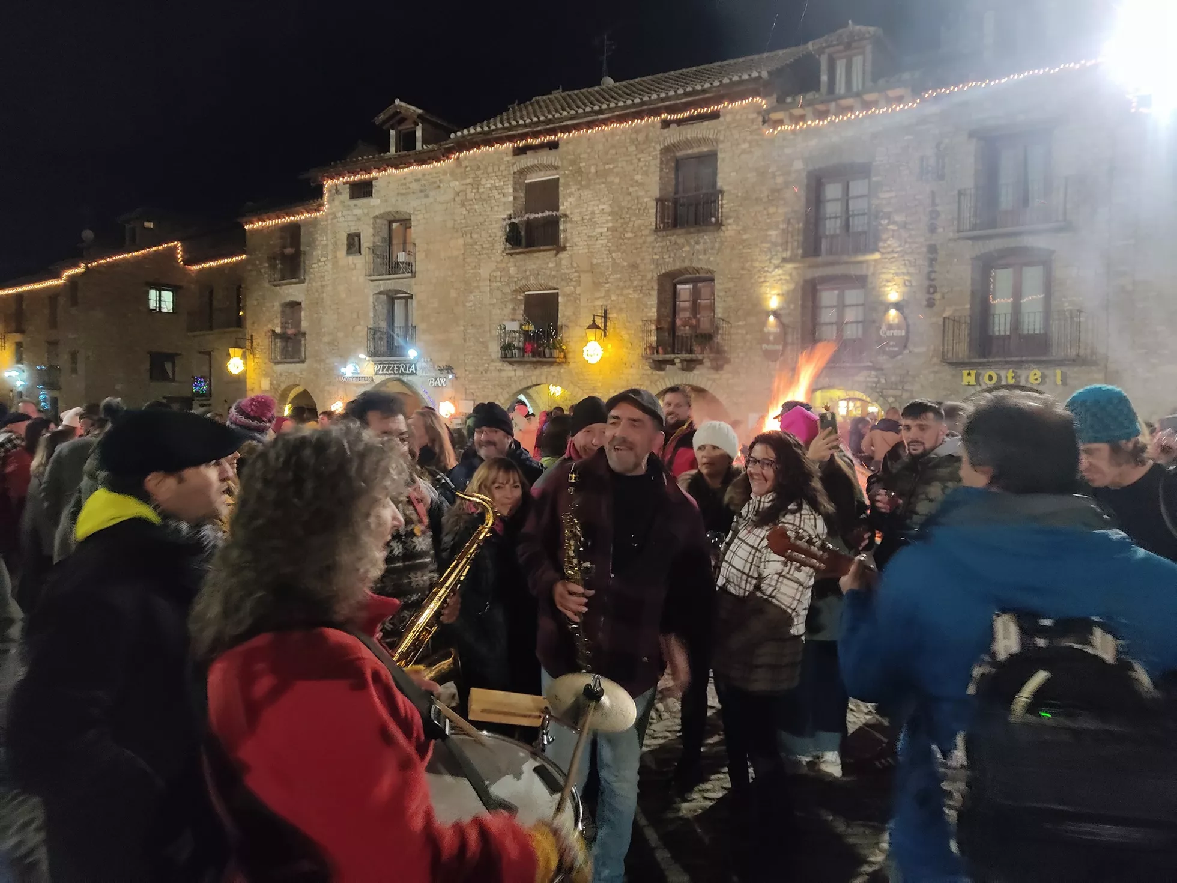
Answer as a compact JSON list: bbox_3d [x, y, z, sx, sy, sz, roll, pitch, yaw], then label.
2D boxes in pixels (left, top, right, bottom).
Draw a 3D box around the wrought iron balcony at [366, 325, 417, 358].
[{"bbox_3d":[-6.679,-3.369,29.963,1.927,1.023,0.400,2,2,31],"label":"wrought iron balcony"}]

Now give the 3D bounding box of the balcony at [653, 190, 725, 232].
[{"bbox_3d":[2.710,-6.211,23.896,1.800,0.900,0.400,2,2,31],"label":"balcony"}]

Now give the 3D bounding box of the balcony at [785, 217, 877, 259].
[{"bbox_3d":[5.951,-4.997,21.878,2.200,0.970,0.450,2,2,32],"label":"balcony"}]

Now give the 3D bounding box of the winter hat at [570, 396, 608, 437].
[{"bbox_3d":[0.007,-0.124,4.350,0.190,0.200,0.220,1,3,-27],"label":"winter hat"}]

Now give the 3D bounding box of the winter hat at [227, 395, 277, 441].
[{"bbox_3d":[-1.601,-0.111,4.200,0.240,0.215,0.220,5,13,-29],"label":"winter hat"}]

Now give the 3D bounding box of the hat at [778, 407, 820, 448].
[{"bbox_3d":[0.967,-0.061,4.050,0.190,0.190,0.210,1,2,24],"label":"hat"}]

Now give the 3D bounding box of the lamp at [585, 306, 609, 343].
[{"bbox_3d":[0.253,-3.319,25.191,0.420,0.950,0.750,2,2,31],"label":"lamp"}]

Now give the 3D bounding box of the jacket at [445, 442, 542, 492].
[{"bbox_3d":[-0.420,0.358,3.910,0.560,0.720,0.340,1,2,14],"label":"jacket"}]

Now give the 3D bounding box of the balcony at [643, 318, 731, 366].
[{"bbox_3d":[2.626,-2.693,23.847,2.250,1.080,0.700,2,2,31],"label":"balcony"}]

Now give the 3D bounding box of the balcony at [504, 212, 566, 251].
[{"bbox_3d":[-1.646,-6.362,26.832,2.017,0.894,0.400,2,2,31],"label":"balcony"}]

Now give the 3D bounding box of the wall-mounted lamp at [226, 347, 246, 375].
[{"bbox_3d":[-13.465,-3.059,33.800,0.650,1.080,0.650,2,2,32],"label":"wall-mounted lamp"}]

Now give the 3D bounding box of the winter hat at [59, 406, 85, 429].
[{"bbox_3d":[-4.318,-0.196,7.400,0.220,0.190,0.190,0,2,-12],"label":"winter hat"}]

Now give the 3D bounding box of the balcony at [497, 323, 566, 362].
[{"bbox_3d":[-1.741,-2.956,26.587,2.097,1.044,0.550,2,2,31],"label":"balcony"}]

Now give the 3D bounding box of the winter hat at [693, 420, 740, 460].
[{"bbox_3d":[0.547,-0.006,3.800,0.190,0.180,0.220,4,4,37],"label":"winter hat"}]

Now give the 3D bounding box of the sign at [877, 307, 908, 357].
[{"bbox_3d":[7.382,-2.637,21.448,0.660,1.164,0.120,2,2,33],"label":"sign"}]

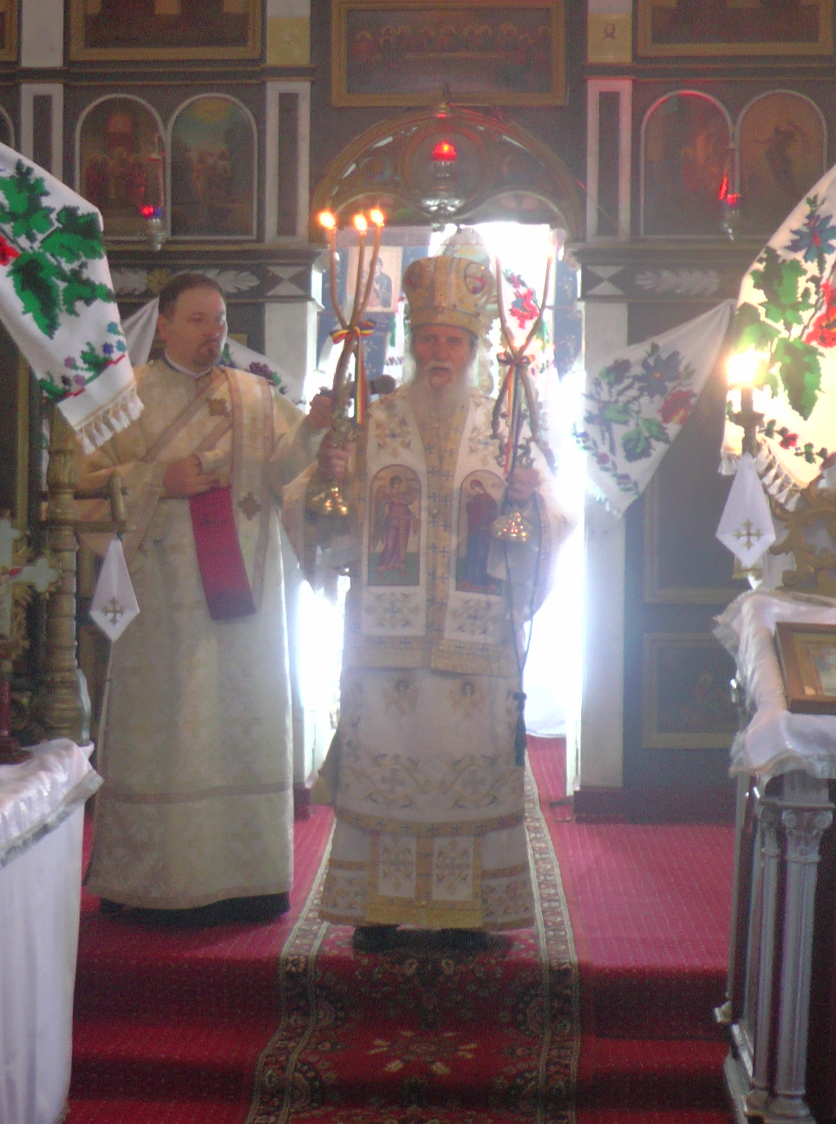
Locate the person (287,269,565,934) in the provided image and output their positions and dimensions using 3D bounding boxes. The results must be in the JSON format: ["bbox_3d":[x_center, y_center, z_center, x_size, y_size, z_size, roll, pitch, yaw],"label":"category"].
[{"bbox_3d":[0.042,0.092,4.292,0.730,1.822,0.500,1,3,3],"label":"person"}]

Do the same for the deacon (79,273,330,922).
[{"bbox_3d":[-0.596,0.098,4.453,0.700,1.782,0.500,0,3,-7],"label":"deacon"}]

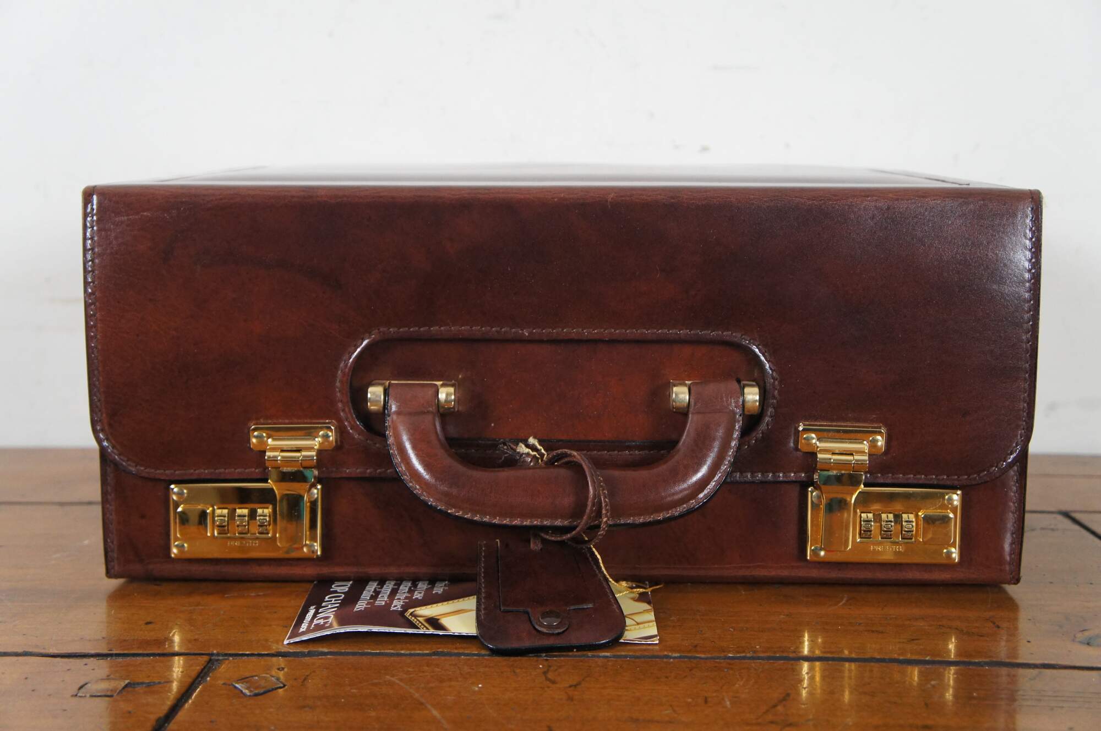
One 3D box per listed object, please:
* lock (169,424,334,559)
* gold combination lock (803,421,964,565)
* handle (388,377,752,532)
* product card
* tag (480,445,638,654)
[{"bbox_3d":[-0.144,0.061,0.635,0.078,0.066,0.013,0,8,1],"label":"lock"},{"bbox_3d":[0.158,0.061,0.631,0.079,0.069,0.013,0,8,1],"label":"gold combination lock"},{"bbox_3d":[0.006,0.042,0.620,0.170,0.069,0.029,0,8,1],"label":"handle"},{"bbox_3d":[-0.034,0.111,0.620,0.163,0.006,0.105,0,8,1],"label":"product card"},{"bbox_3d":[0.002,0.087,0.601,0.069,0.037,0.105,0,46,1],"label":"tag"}]

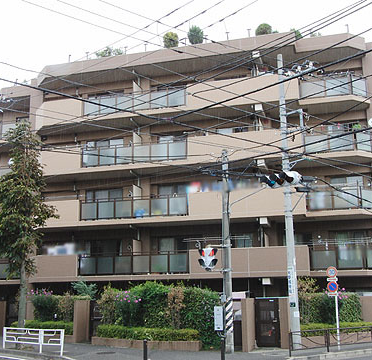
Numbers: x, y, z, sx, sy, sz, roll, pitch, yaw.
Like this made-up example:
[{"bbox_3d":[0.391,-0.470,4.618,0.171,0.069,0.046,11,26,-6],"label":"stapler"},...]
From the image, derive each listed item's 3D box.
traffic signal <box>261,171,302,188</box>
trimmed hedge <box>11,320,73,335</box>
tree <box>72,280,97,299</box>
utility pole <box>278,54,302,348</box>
[{"bbox_3d":[3.267,-0.007,19.345,0.550,0.450,1.220,10,-17,-42],"label":"traffic signal"},{"bbox_3d":[-6.762,6.950,26.652,3.500,0.650,0.800,-8,-14,29],"label":"trimmed hedge"},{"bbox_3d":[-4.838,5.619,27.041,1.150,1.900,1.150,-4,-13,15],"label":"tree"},{"bbox_3d":[4.155,0.548,23.042,0.360,12.110,0.360,-1,-12,0],"label":"utility pole"}]

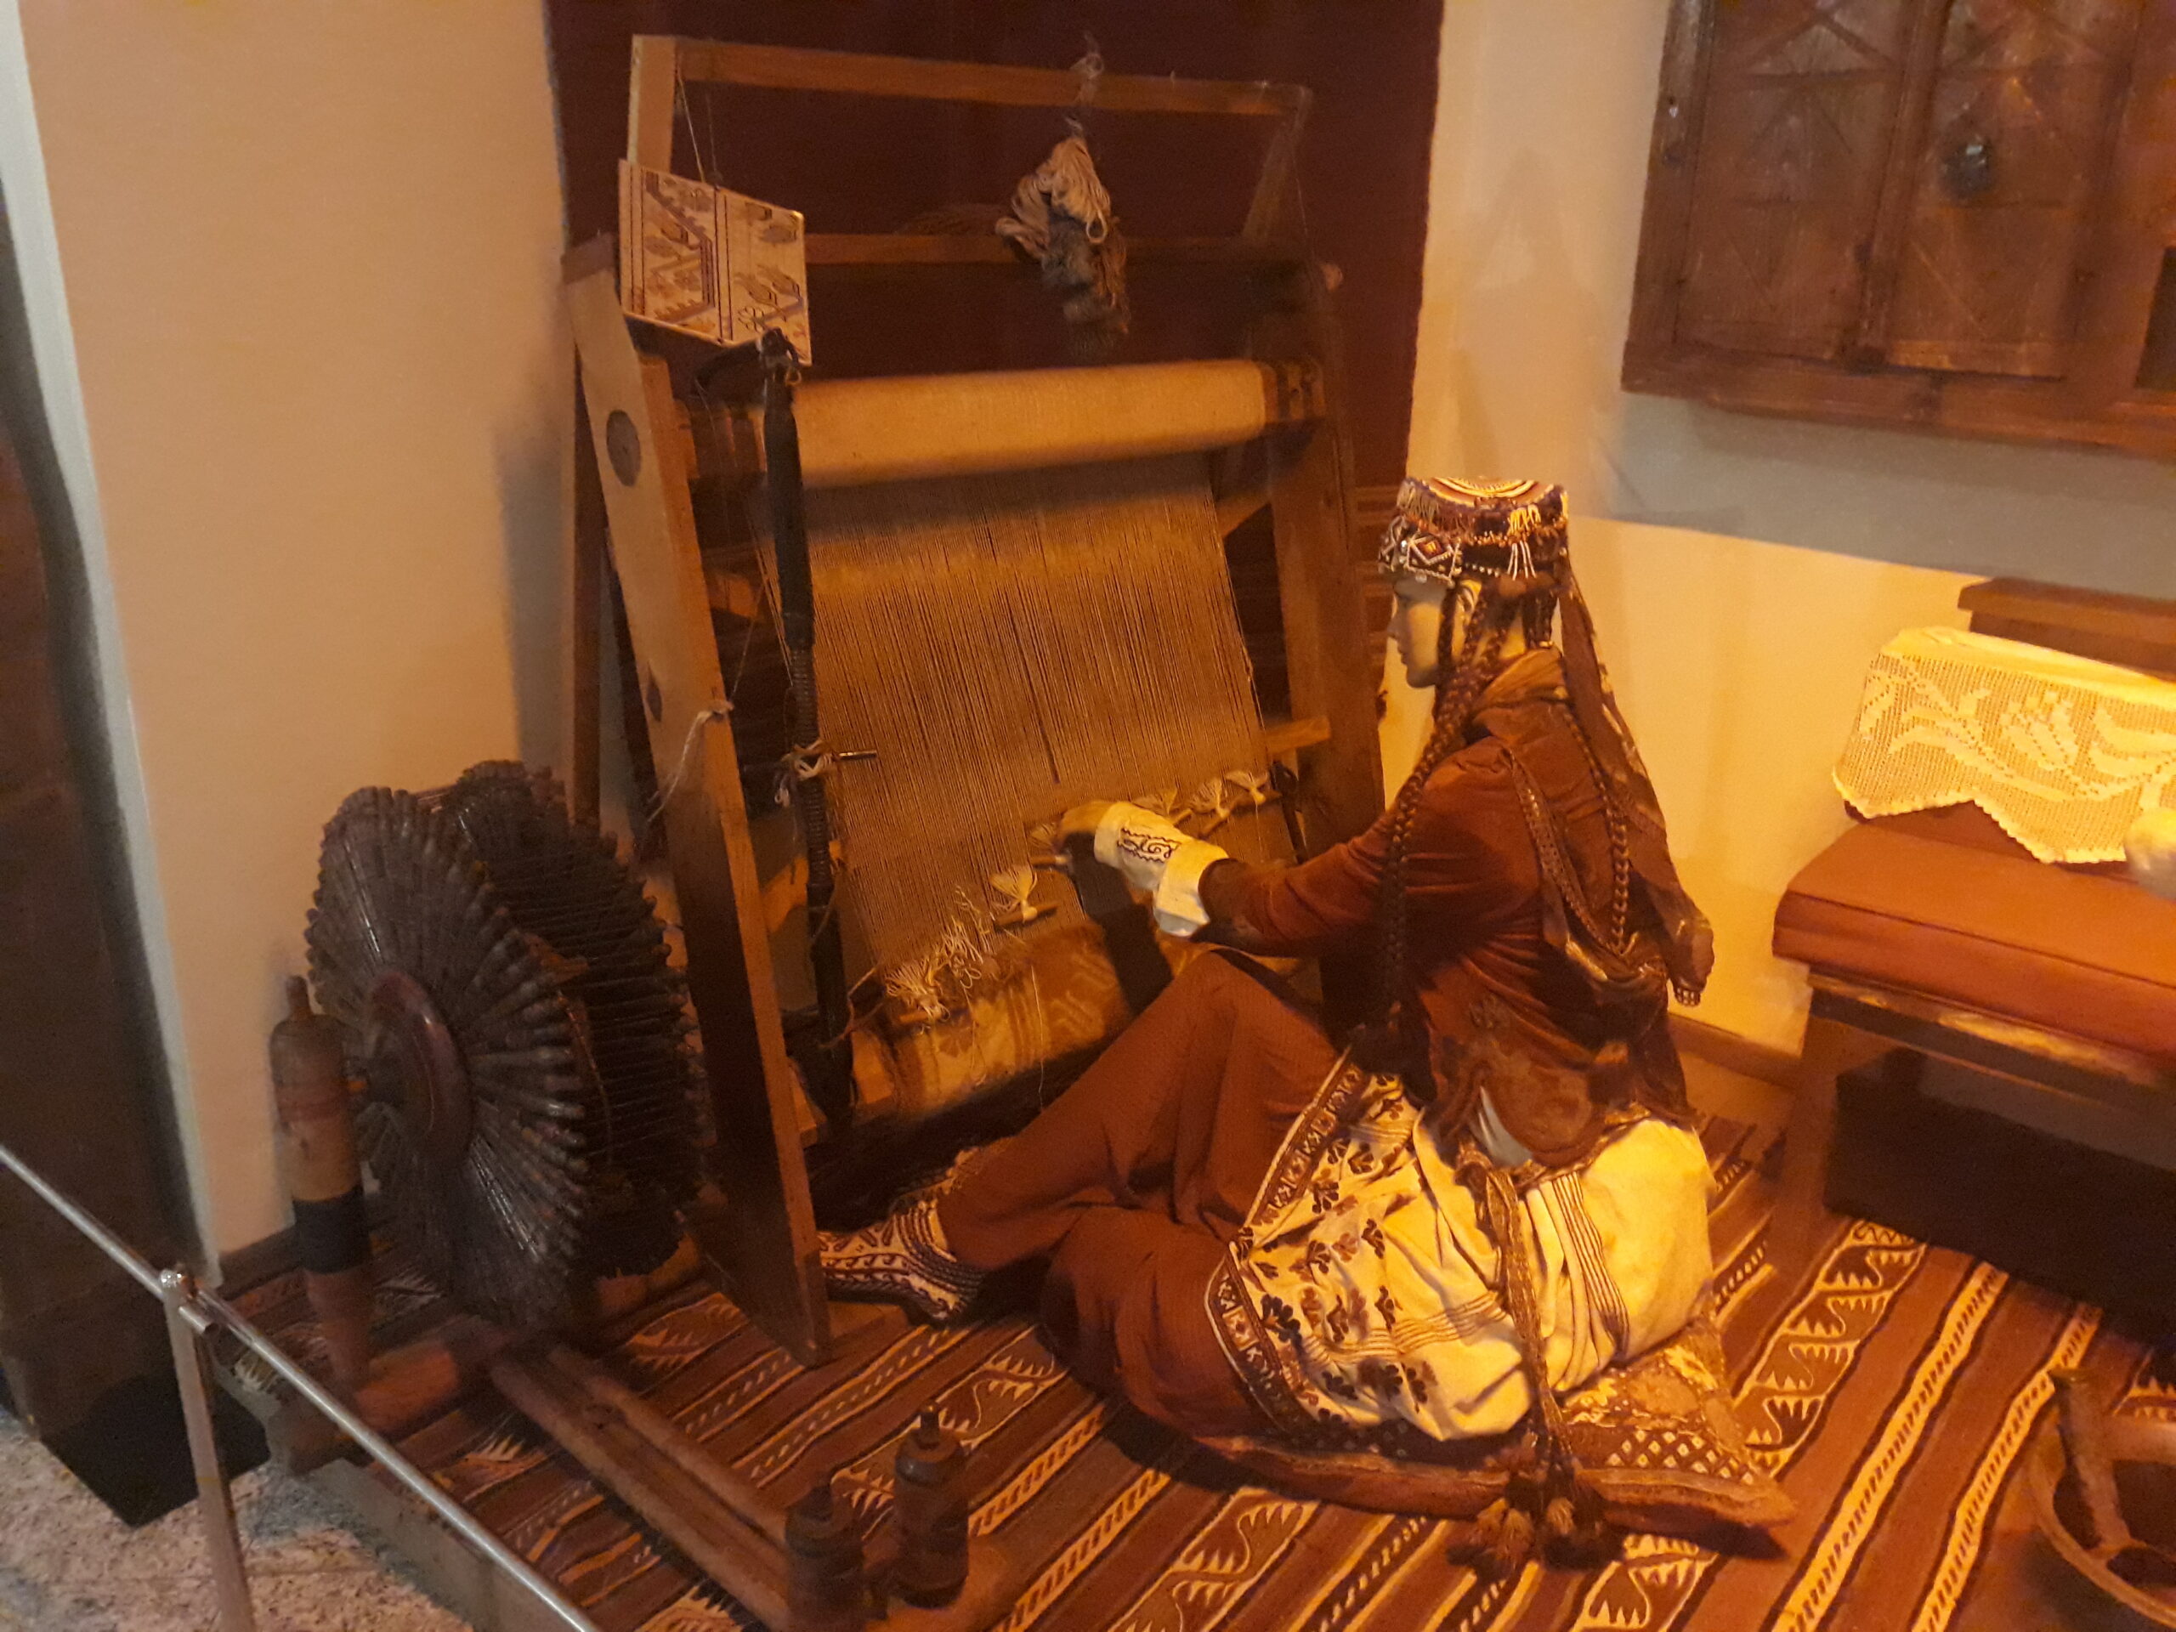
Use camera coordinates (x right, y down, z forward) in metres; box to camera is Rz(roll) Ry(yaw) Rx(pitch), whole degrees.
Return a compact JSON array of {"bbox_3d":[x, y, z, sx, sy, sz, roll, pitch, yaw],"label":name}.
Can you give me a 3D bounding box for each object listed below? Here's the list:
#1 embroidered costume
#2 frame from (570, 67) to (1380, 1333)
[{"bbox_3d":[0.200,0.118,1.866,1.004,0.992,0.520,9,20,22],"label":"embroidered costume"},{"bbox_3d":[-0.105,-0.215,2.211,1.010,1.391,0.629,-14,24,-36],"label":"frame"}]

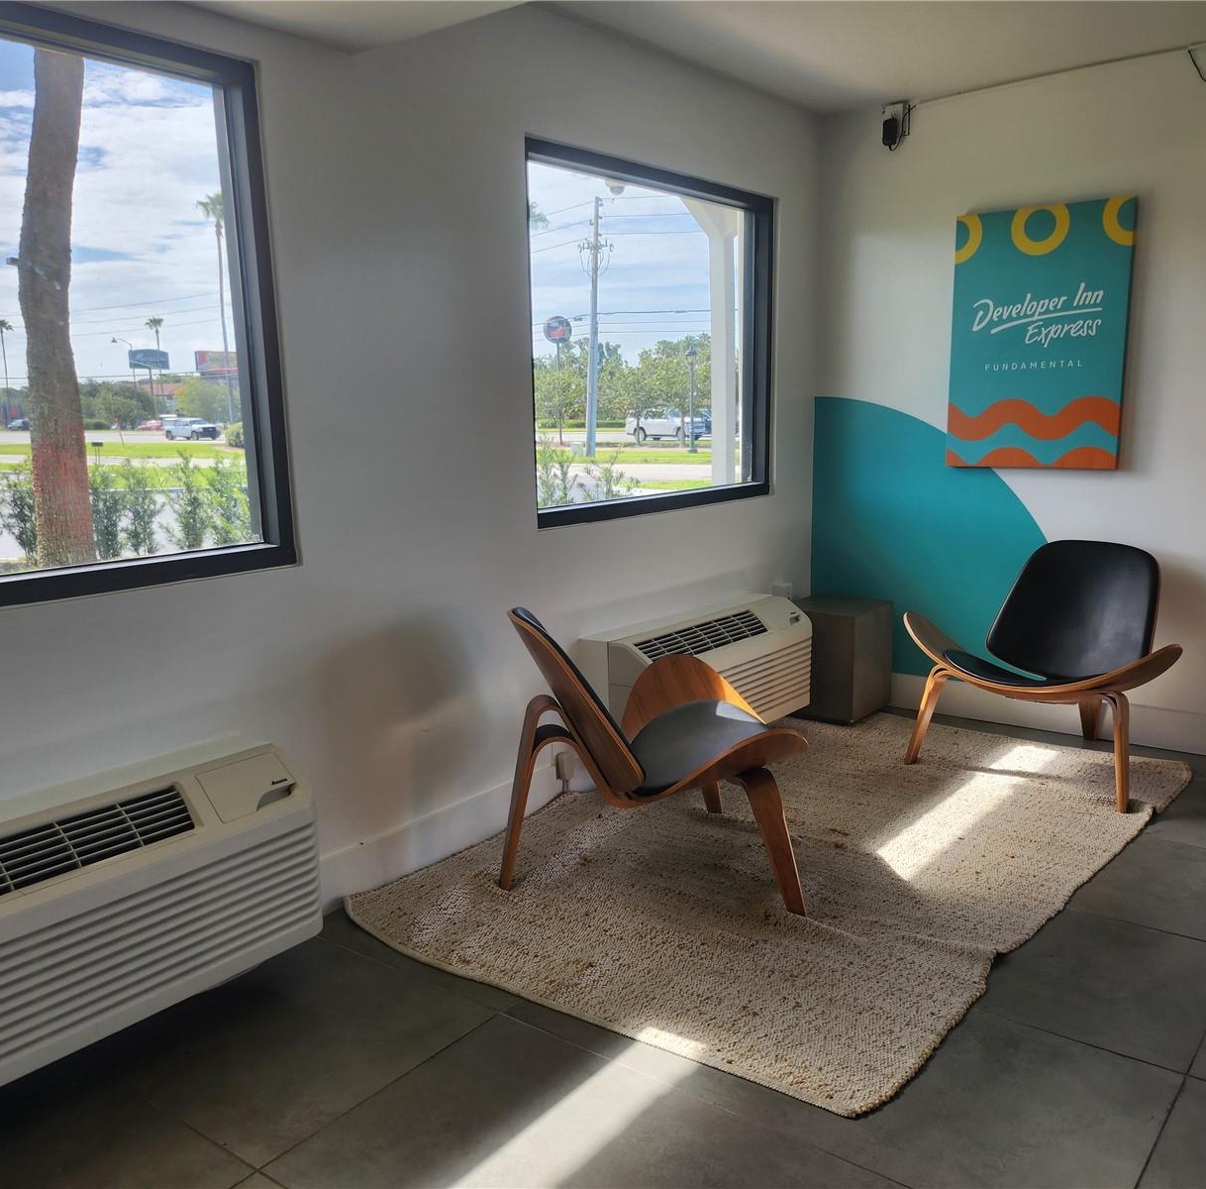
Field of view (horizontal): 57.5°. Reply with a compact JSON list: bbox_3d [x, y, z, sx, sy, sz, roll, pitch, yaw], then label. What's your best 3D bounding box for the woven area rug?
[{"bbox_3d":[0.669,0.688,3.342,1.500,0.025,2.430,7,13,38],"label":"woven area rug"}]

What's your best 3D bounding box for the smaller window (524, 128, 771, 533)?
[{"bbox_3d":[0.179,-0.866,3.824,0.110,1.130,1.400,7,13,38],"label":"smaller window"}]

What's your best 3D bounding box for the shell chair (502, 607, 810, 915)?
[{"bbox_3d":[0.084,0.394,2.957,0.790,0.750,0.920,-4,10,-12],"label":"shell chair"}]

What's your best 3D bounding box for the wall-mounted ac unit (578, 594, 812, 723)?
[{"bbox_3d":[0.364,0.285,3.900,0.285,0.420,1.060,7,13,38],"label":"wall-mounted ac unit"}]

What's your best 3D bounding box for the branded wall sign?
[{"bbox_3d":[1.591,-0.930,4.031,0.620,0.927,0.038,7,13,38],"label":"branded wall sign"}]

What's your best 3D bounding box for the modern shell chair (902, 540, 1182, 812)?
[{"bbox_3d":[1.556,0.214,3.772,0.780,0.750,0.920,-11,14,-44],"label":"modern shell chair"}]

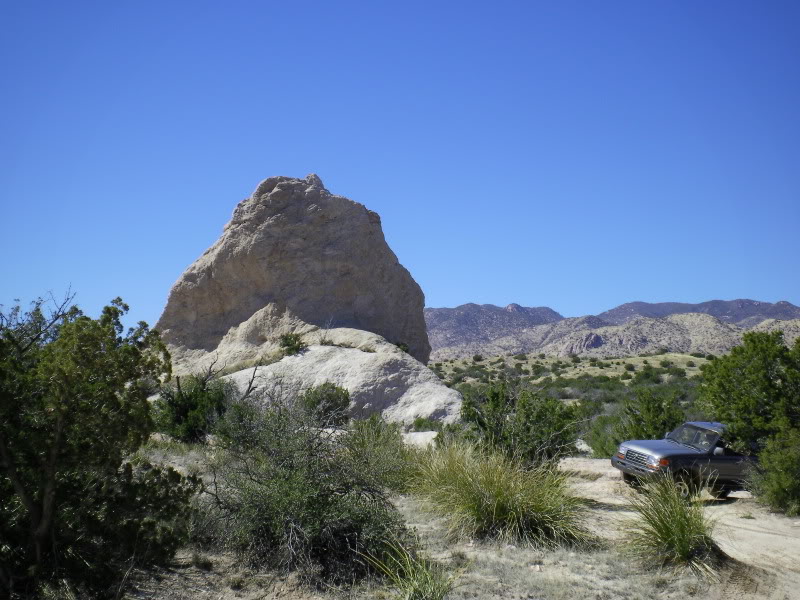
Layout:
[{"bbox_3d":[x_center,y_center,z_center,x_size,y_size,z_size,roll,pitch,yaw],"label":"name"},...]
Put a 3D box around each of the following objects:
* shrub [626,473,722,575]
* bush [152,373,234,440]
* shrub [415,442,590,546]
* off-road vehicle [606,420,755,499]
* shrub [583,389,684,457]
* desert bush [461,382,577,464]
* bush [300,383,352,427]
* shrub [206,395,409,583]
[{"bbox_3d":[3.122,2.532,10.800,1.052,1.053,0.968,0,-3,0],"label":"shrub"},{"bbox_3d":[-5.440,2.817,25.000,2.012,1.771,1.851,0,-3,0],"label":"bush"},{"bbox_3d":[1.315,2.519,12.500,2.355,1.202,2.166,0,-3,0],"label":"shrub"},{"bbox_3d":[7.520,3.920,22.950,4.750,1.870,1.920,7,-1,-25],"label":"off-road vehicle"},{"bbox_3d":[7.377,3.849,30.000,3.141,2.011,2.890,0,-3,0],"label":"shrub"},{"bbox_3d":[2.867,2.966,23.000,2.791,1.863,2.567,0,-3,0],"label":"desert bush"},{"bbox_3d":[-2.514,3.519,32.000,1.683,1.425,1.549,0,-3,0],"label":"bush"},{"bbox_3d":[-0.995,1.992,10.300,2.174,1.863,2.000,0,-3,0],"label":"shrub"}]

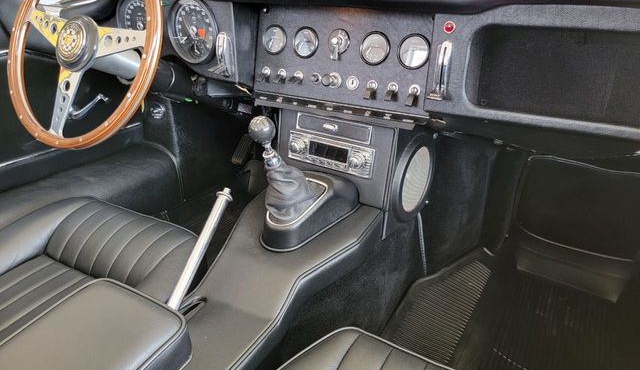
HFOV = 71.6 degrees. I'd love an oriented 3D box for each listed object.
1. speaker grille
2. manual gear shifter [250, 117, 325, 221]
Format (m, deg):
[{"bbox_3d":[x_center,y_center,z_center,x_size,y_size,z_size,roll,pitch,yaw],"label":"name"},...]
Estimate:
[{"bbox_3d":[0.173,-0.009,0.795,0.020,0.122,0.122,15,28,30],"label":"speaker grille"},{"bbox_3d":[-0.053,-0.038,0.722,0.100,0.172,0.130,15,28,30],"label":"manual gear shifter"}]

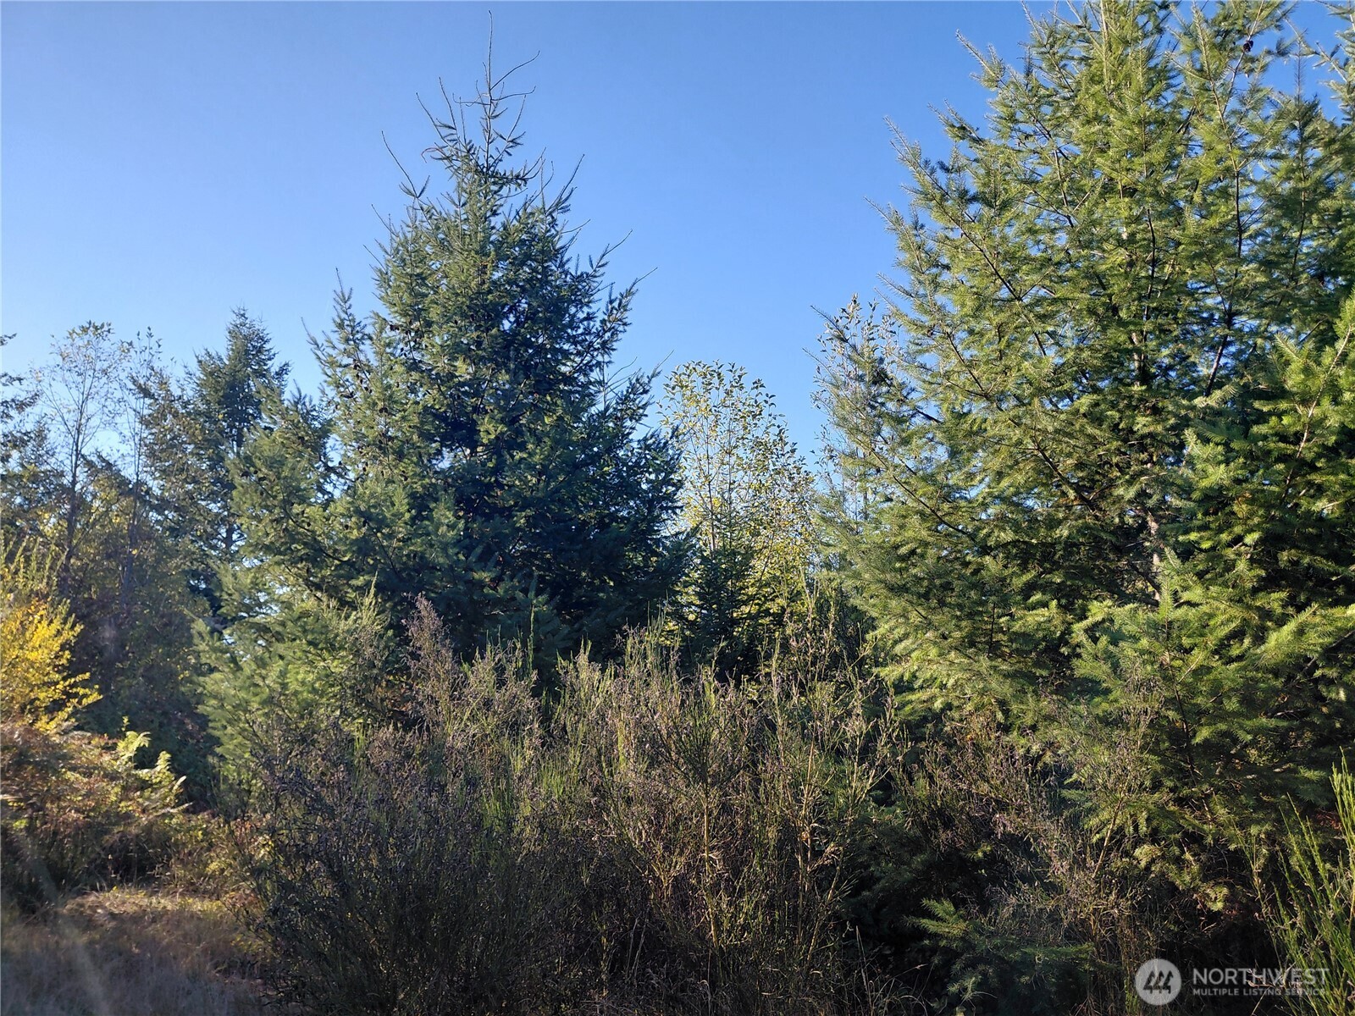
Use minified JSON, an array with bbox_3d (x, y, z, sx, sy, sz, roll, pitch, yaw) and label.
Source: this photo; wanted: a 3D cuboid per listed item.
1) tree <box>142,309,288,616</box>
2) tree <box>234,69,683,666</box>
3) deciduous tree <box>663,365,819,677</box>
[{"bbox_3d":[-11.874,-0.610,25.263,3.900,9.330,3.900,0,-7,0],"label":"tree"},{"bbox_3d":[-2.775,-1.718,12.603,5.600,8.990,5.200,0,-7,0],"label":"tree"},{"bbox_3d":[0.924,0.399,14.862,2.500,5.390,2.400,0,-7,0],"label":"deciduous tree"}]

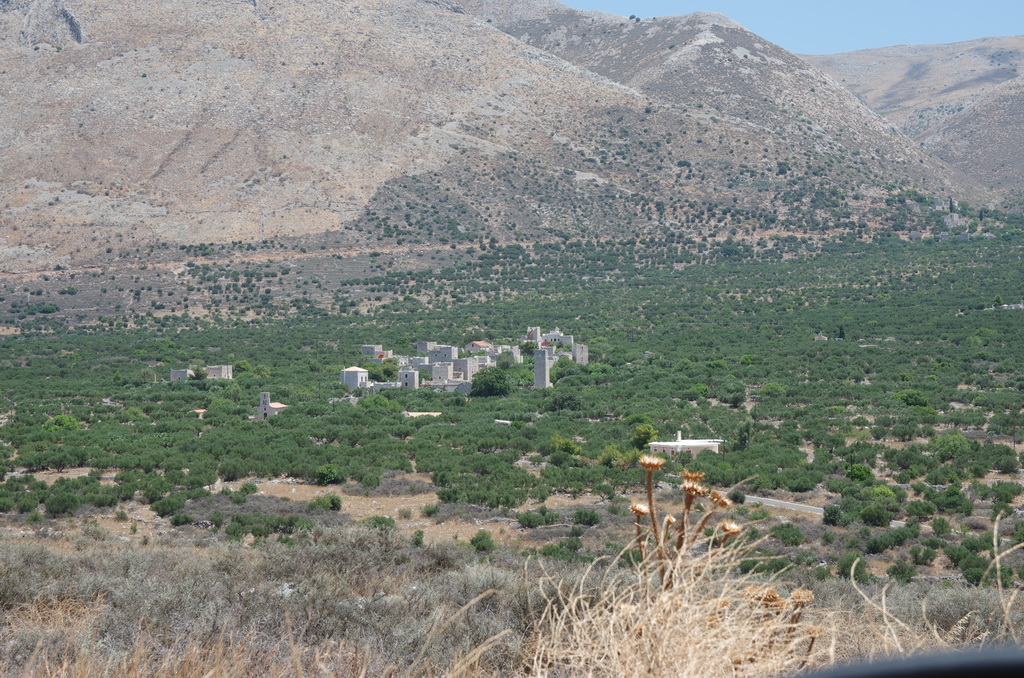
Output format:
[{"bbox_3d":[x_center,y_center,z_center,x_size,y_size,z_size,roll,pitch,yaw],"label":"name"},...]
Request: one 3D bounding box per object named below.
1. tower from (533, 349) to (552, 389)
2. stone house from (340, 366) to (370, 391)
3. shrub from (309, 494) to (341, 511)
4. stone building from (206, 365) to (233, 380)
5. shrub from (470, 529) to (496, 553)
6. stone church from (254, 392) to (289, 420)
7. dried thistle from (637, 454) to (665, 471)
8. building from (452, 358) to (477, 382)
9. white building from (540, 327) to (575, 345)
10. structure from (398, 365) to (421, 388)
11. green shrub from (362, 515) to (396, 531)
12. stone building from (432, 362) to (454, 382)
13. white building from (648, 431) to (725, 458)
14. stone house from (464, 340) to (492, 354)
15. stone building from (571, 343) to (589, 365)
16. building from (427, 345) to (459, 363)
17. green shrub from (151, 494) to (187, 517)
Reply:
[{"bbox_3d":[12.127,12.087,852.000,5.000,15.400,5.000,0,1,19],"label":"tower"},{"bbox_3d":[-61.589,15.750,834.000,8.200,9.700,8.000,0,1,26],"label":"stone house"},{"bbox_3d":[-29.087,25.617,332.000,5.303,2.729,4.507,0,1,0],"label":"shrub"},{"bbox_3d":[-114.243,13.354,830.000,7.000,6.044,8.000,0,1,20],"label":"stone building"},{"bbox_3d":[-3.749,26.504,280.000,3.420,3.157,2.907,0,1,0],"label":"shrub"},{"bbox_3d":[-67.788,19.237,600.000,6.800,8.315,10.000,0,1,14],"label":"stone church"},{"bbox_3d":[0.282,0.249,4.300,0.052,0.033,0.050,0,1,0],"label":"dried thistle"},{"bbox_3d":[-17.148,11.432,785.000,5.700,8.482,8.200,1,1,26],"label":"building"},{"bbox_3d":[21.375,-0.799,1000.000,14.000,8.800,8.000,0,1,7],"label":"white building"},{"bbox_3d":[-41.073,15.548,853.000,6.400,8.800,6.400,0,1,12],"label":"structure"},{"bbox_3d":[-18.985,26.399,305.000,4.872,2.507,4.141,0,1,0],"label":"green shrub"},{"bbox_3d":[-25.030,12.196,775.000,5.800,7.281,5.800,0,1,18],"label":"stone building"},{"bbox_3d":[41.361,25.553,506.000,16.300,7.000,9.000,0,1,12],"label":"white building"},{"bbox_3d":[-15.187,3.853,965.000,7.600,5.400,10.200,0,1,27],"label":"stone house"},{"bbox_3d":[30.667,7.835,953.000,5.500,10.600,5.500,0,1,-20],"label":"stone building"},{"bbox_3d":[-26.611,6.628,830.000,9.600,8.188,7.000,0,1,18],"label":"building"},{"bbox_3d":[-52.444,25.420,325.000,5.496,3.359,4.672,0,1,0],"label":"green shrub"}]

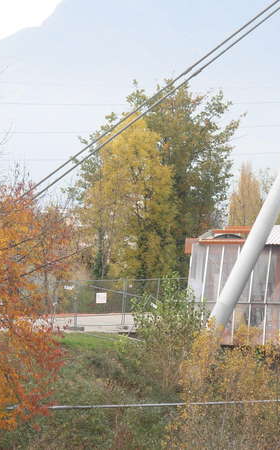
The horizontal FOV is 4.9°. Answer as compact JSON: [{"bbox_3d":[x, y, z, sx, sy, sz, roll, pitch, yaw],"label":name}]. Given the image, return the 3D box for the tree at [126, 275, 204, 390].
[{"bbox_3d":[1.014,4.151,126.000,2.908,4.515,2.800,1,1,0],"label":"tree"}]

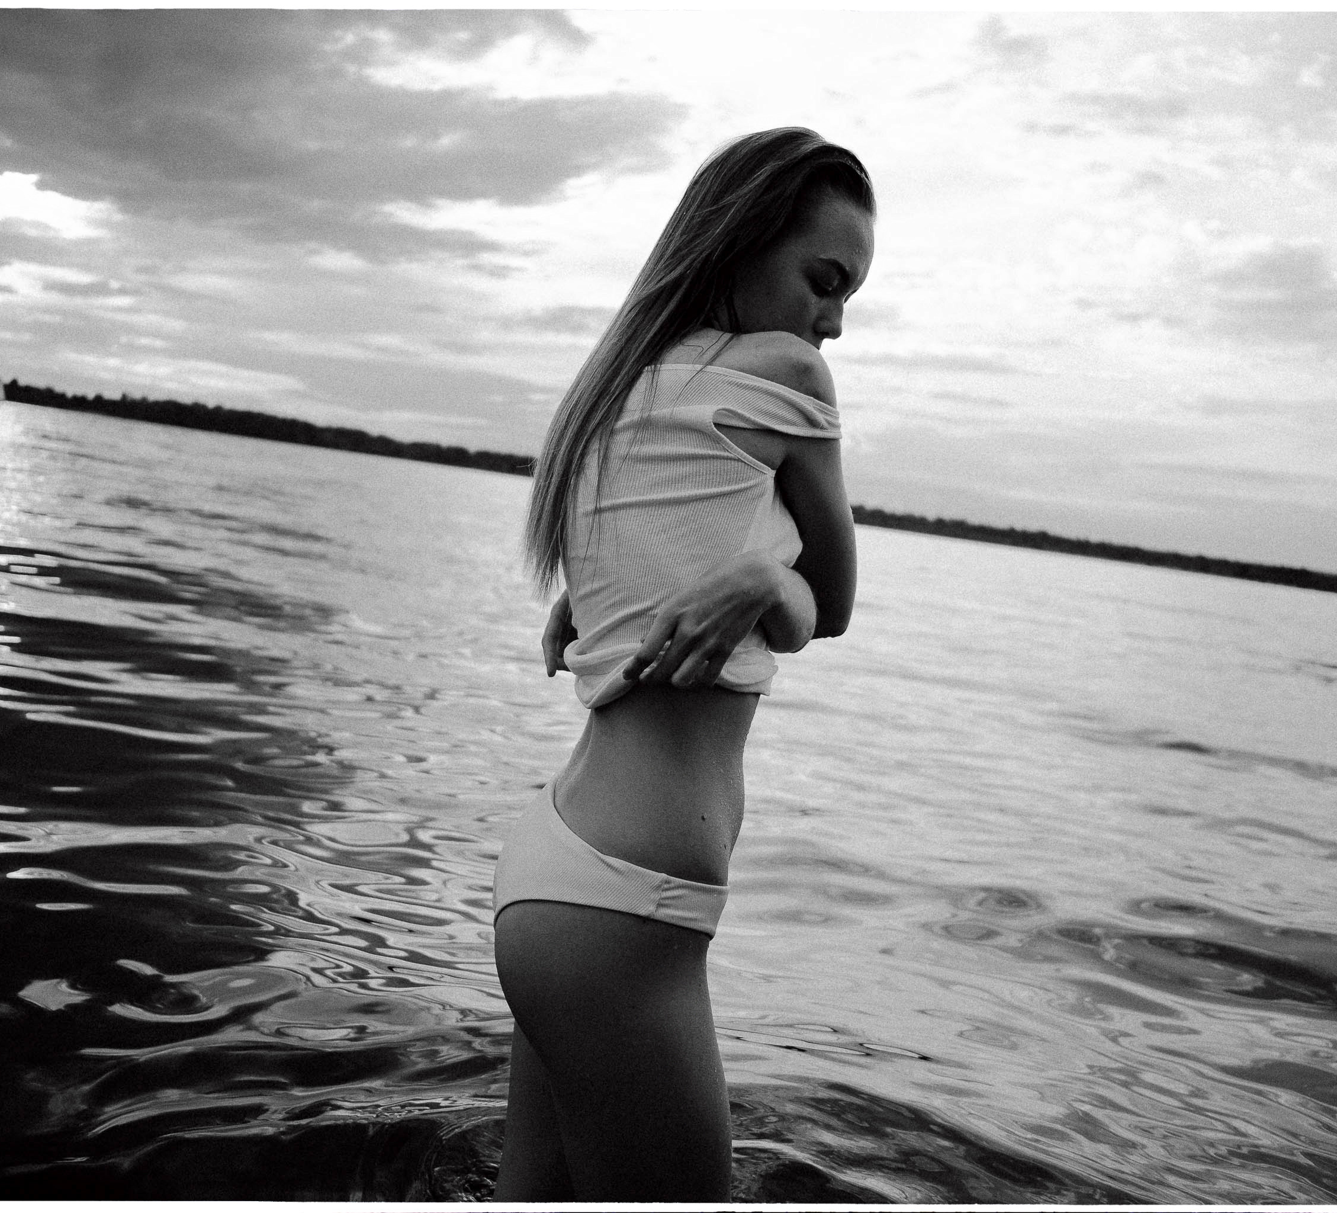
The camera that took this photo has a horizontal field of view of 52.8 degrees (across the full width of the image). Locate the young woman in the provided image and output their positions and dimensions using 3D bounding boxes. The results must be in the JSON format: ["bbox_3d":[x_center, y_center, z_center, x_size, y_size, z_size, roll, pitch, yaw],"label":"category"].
[{"bbox_3d":[-0.020,0.344,1.393,0.350,1.660,0.420,6,5,-22],"label":"young woman"}]

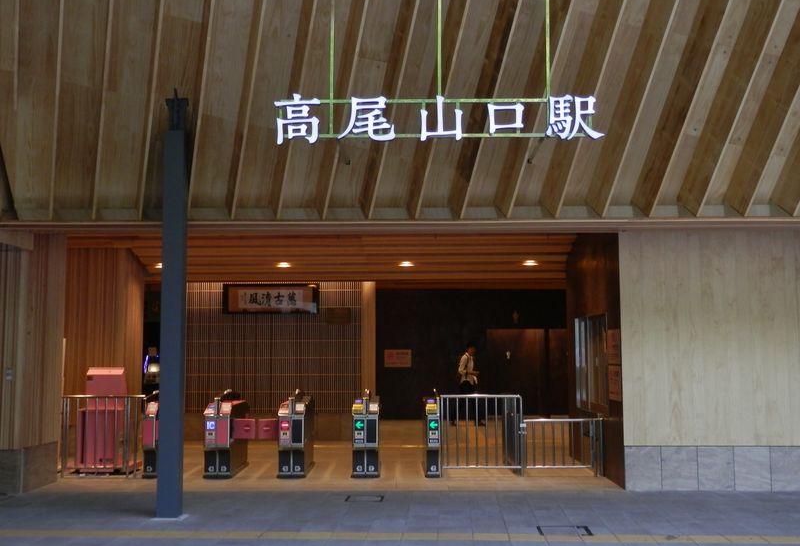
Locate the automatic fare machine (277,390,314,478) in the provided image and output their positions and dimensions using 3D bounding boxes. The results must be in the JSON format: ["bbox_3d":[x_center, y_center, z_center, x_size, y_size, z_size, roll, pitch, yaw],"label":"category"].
[{"bbox_3d":[-1.292,1.999,11.773,0.330,1.020,1.460,0,-5,-1],"label":"automatic fare machine"}]

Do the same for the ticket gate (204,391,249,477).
[{"bbox_3d":[-2.180,2.004,11.773,0.330,1.020,1.460,0,-5,-1],"label":"ticket gate"}]

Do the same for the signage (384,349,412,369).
[{"bbox_3d":[-0.037,1.879,20.200,0.603,0.400,0.030,0,-5,-1],"label":"signage"}]

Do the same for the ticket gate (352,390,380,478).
[{"bbox_3d":[-0.412,1.992,11.773,0.330,1.020,1.460,0,-5,-1],"label":"ticket gate"}]

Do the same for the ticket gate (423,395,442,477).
[{"bbox_3d":[0.388,1.989,11.773,0.190,1.020,1.460,0,-5,-1],"label":"ticket gate"}]

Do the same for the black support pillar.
[{"bbox_3d":[-2.176,0.277,8.888,0.210,4.040,0.210,0,-5,-1],"label":"black support pillar"}]

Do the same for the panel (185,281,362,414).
[{"bbox_3d":[-2.164,1.243,15.450,3.077,2.184,0.100,0,-5,-1],"label":"panel"}]

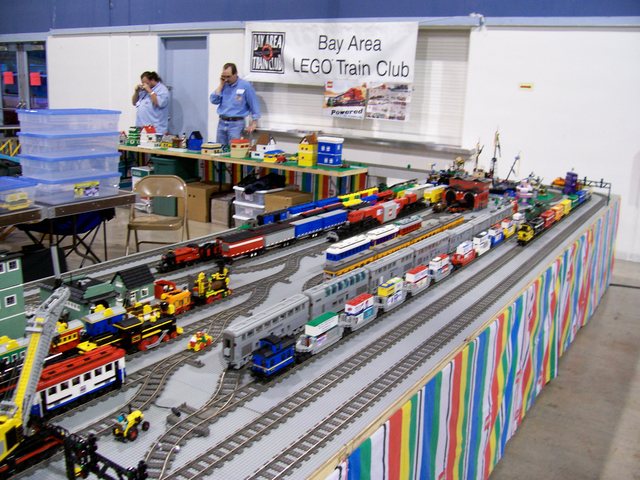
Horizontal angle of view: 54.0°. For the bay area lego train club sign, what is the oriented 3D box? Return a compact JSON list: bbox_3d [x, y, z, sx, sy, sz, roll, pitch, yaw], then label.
[{"bbox_3d":[0.063,-2.183,7.284,2.350,0.710,0.030,11,16,31],"label":"bay area lego train club sign"}]

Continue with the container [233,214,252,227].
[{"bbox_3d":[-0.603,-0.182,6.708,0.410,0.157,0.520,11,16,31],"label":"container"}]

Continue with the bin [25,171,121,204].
[{"bbox_3d":[-1.776,-0.382,4.483,0.400,0.157,0.590,11,16,31],"label":"bin"}]

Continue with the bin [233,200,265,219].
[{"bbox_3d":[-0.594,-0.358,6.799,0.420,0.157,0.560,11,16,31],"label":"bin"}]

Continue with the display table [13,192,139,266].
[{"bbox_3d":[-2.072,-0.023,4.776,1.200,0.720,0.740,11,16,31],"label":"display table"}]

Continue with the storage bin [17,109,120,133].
[{"bbox_3d":[-1.743,-0.827,4.381,0.412,0.157,0.565,12,17,34],"label":"storage bin"}]

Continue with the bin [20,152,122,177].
[{"bbox_3d":[-1.769,-0.528,4.447,0.400,0.157,0.590,11,16,31],"label":"bin"}]

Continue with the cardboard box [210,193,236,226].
[{"bbox_3d":[-0.977,-0.329,7.000,0.270,0.275,0.400,11,16,31],"label":"cardboard box"}]

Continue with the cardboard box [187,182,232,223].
[{"bbox_3d":[-1.313,-0.447,7.221,0.440,0.375,0.450,11,16,31],"label":"cardboard box"}]

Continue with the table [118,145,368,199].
[{"bbox_3d":[-1.012,-0.571,7.004,3.190,0.740,0.520,11,16,31],"label":"table"}]

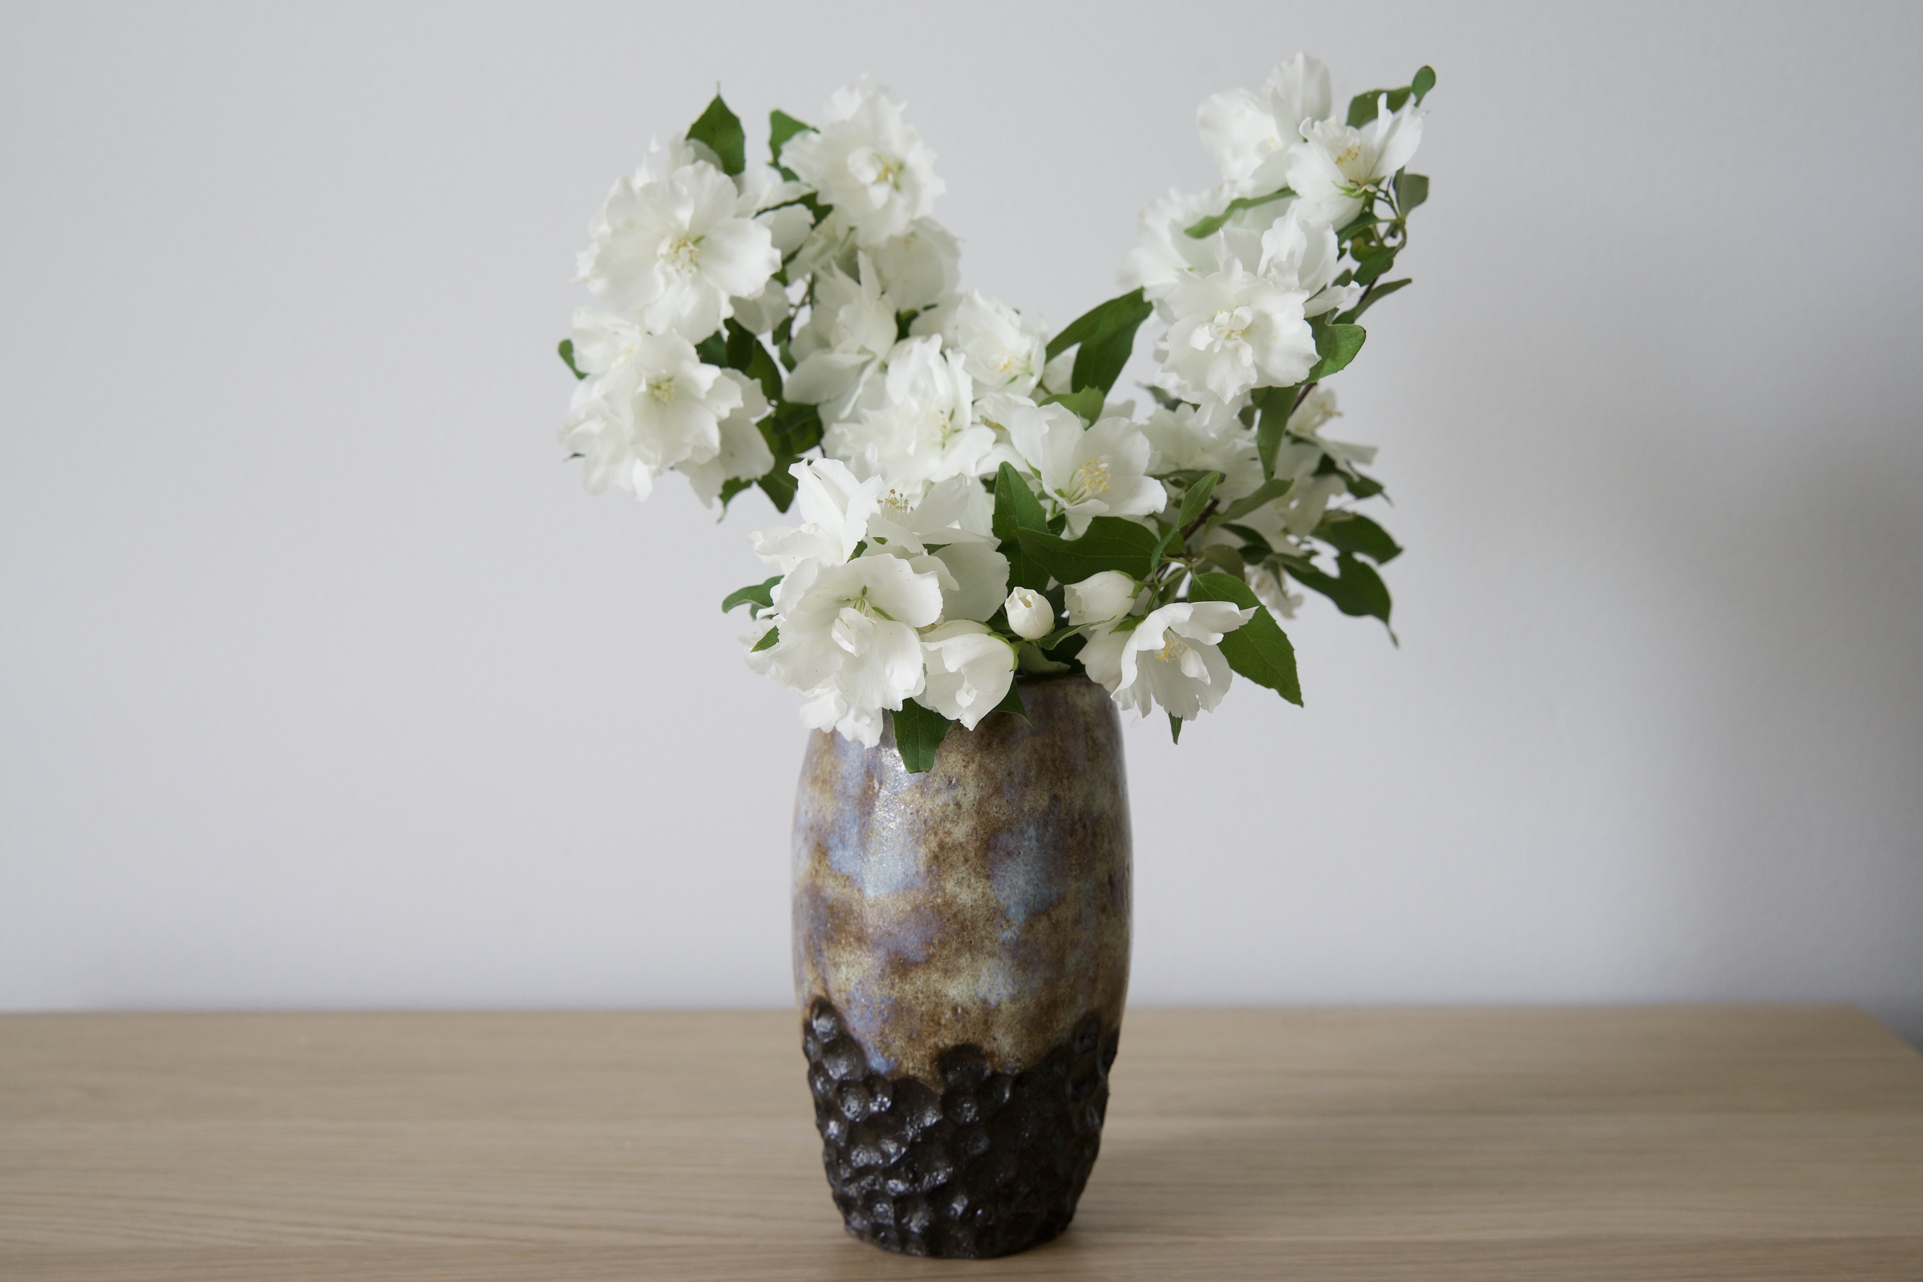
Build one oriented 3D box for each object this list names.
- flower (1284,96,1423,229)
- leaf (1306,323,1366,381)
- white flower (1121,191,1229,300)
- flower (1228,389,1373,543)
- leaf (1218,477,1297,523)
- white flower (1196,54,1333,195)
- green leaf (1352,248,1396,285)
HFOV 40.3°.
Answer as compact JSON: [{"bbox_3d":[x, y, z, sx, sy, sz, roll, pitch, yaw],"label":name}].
[{"bbox_3d":[0.120,-0.146,0.800,0.042,0.041,0.032,3,-26,25],"label":"flower"},{"bbox_3d":[0.122,-0.095,0.860,0.026,0.018,0.006,-17,-34,26],"label":"leaf"},{"bbox_3d":[0.069,-0.122,0.815,0.040,0.040,0.030,3,-11,26],"label":"white flower"},{"bbox_3d":[0.117,-0.061,0.910,0.044,0.048,0.034,-5,-18,-40],"label":"flower"},{"bbox_3d":[0.086,-0.041,0.765,0.024,0.008,0.010,-25,15,11],"label":"leaf"},{"bbox_3d":[0.092,-0.155,0.785,0.041,0.042,0.028,2,3,15],"label":"white flower"},{"bbox_3d":[0.138,-0.126,0.875,0.018,0.005,0.012,-34,52,-16],"label":"green leaf"}]

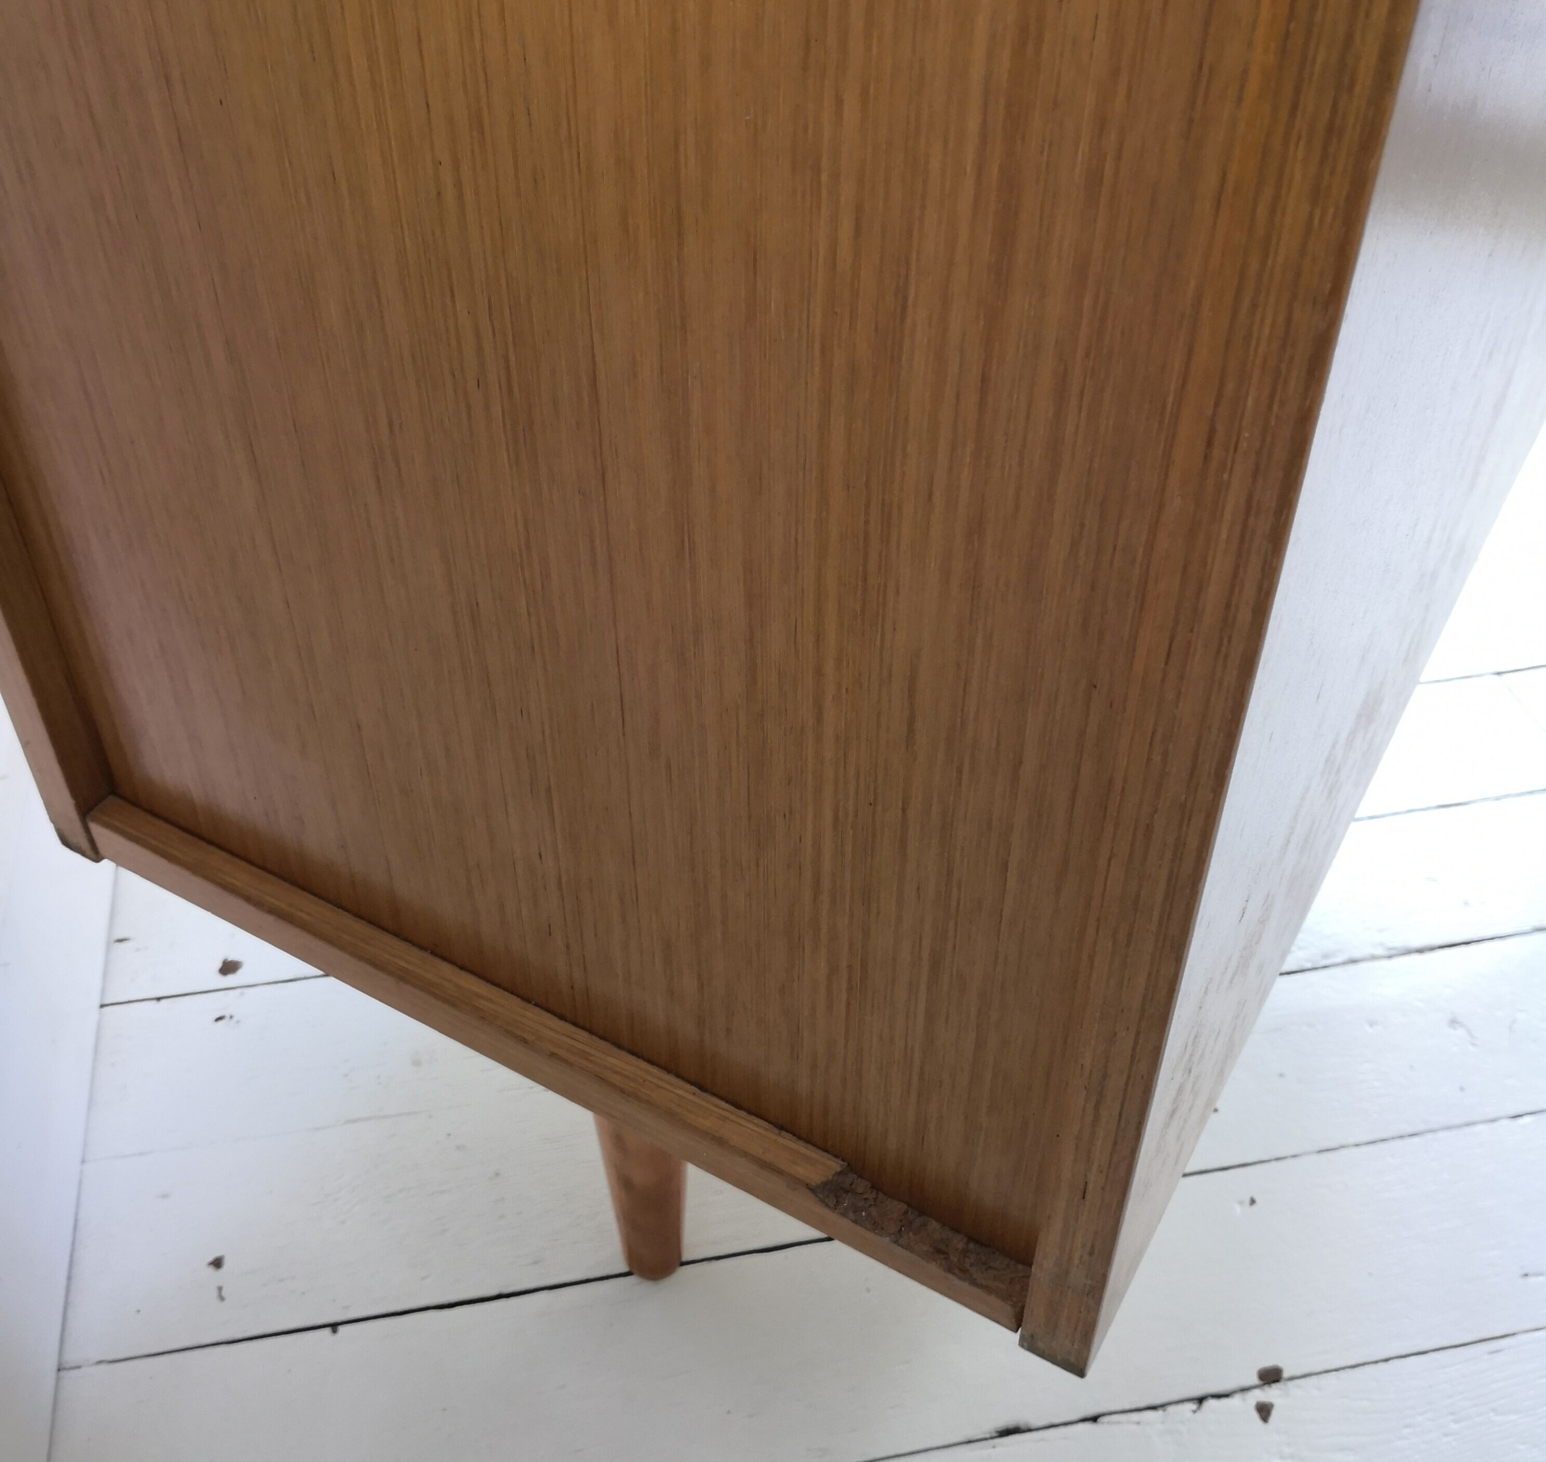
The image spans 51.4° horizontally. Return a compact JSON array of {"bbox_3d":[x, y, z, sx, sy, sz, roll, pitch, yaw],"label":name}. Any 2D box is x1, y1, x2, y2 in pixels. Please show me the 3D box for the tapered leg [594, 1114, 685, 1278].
[{"bbox_3d":[-0.056,0.165,0.684,0.053,0.207,0.053,21,44,23],"label":"tapered leg"}]

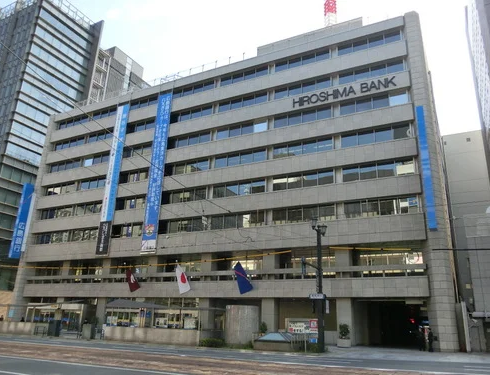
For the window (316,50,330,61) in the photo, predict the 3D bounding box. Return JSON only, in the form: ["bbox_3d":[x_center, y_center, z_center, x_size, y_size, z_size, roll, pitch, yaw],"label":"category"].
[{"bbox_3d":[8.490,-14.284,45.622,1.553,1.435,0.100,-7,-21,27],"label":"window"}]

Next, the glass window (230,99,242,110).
[{"bbox_3d":[-1.003,-9.602,48.818,1.535,1.443,0.150,-7,-21,27],"label":"glass window"}]

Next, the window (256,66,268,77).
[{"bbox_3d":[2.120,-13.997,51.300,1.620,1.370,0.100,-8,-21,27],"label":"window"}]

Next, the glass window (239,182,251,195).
[{"bbox_3d":[0.093,0.058,46.061,1.571,1.546,0.100,-8,-21,27],"label":"glass window"}]

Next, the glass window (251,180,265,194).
[{"bbox_3d":[1.397,-0.099,44.013,1.480,1.320,0.100,-8,-21,27],"label":"glass window"}]

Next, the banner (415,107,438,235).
[{"bbox_3d":[15.994,-1.927,36.880,0.622,11.756,0.100,-8,-21,27],"label":"banner"}]

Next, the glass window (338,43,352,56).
[{"bbox_3d":[9.943,-13.456,41.344,1.454,1.425,0.150,-8,-21,27],"label":"glass window"}]

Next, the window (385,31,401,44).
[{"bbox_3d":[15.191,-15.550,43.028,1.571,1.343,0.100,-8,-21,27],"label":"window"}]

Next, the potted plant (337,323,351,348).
[{"bbox_3d":[7.695,11.378,32.387,1.045,1.718,1.045,-8,-21,27],"label":"potted plant"}]

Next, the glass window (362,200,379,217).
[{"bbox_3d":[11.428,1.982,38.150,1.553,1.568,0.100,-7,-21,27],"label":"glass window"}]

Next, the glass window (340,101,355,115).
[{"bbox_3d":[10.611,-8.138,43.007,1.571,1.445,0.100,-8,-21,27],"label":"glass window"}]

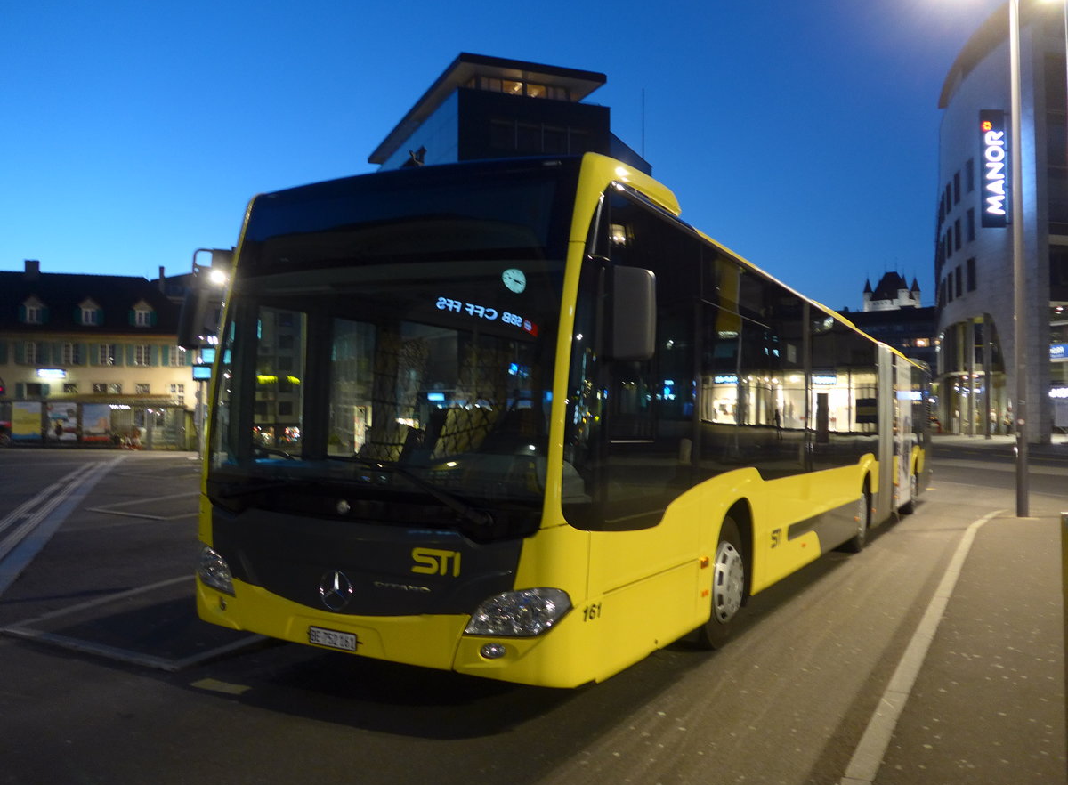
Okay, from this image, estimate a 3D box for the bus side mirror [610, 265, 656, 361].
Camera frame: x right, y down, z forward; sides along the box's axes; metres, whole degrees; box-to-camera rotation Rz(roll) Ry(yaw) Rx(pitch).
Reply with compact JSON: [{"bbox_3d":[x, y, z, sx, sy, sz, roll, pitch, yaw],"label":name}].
[{"bbox_3d":[0.468,-0.366,4.225,0.240,0.450,0.130,1,-2,21],"label":"bus side mirror"}]

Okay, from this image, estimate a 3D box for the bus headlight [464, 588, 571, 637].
[{"bbox_3d":[-0.079,1.043,4.265,0.490,0.250,0.210,1,-2,21],"label":"bus headlight"}]

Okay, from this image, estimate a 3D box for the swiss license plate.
[{"bbox_3d":[-1.037,1.272,4.621,0.310,0.087,0.015,0,-2,29],"label":"swiss license plate"}]

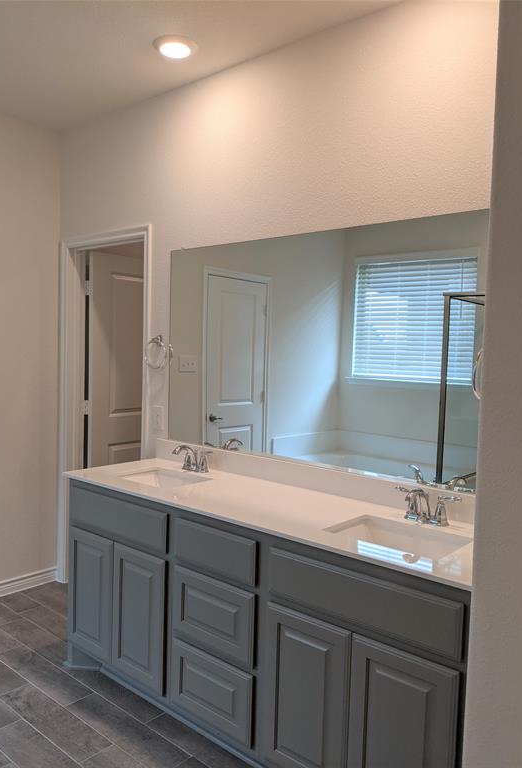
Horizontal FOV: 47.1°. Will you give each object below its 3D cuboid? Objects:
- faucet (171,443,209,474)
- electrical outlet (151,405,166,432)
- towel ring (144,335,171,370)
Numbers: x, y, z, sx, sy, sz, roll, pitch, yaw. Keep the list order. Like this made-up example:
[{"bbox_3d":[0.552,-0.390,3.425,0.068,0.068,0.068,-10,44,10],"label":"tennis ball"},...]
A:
[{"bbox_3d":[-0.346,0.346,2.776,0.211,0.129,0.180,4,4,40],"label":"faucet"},{"bbox_3d":[-0.537,0.183,3.111,0.090,0.132,0.012,4,4,40],"label":"electrical outlet"},{"bbox_3d":[-0.537,-0.163,3.068,0.166,0.175,0.060,4,4,40],"label":"towel ring"}]

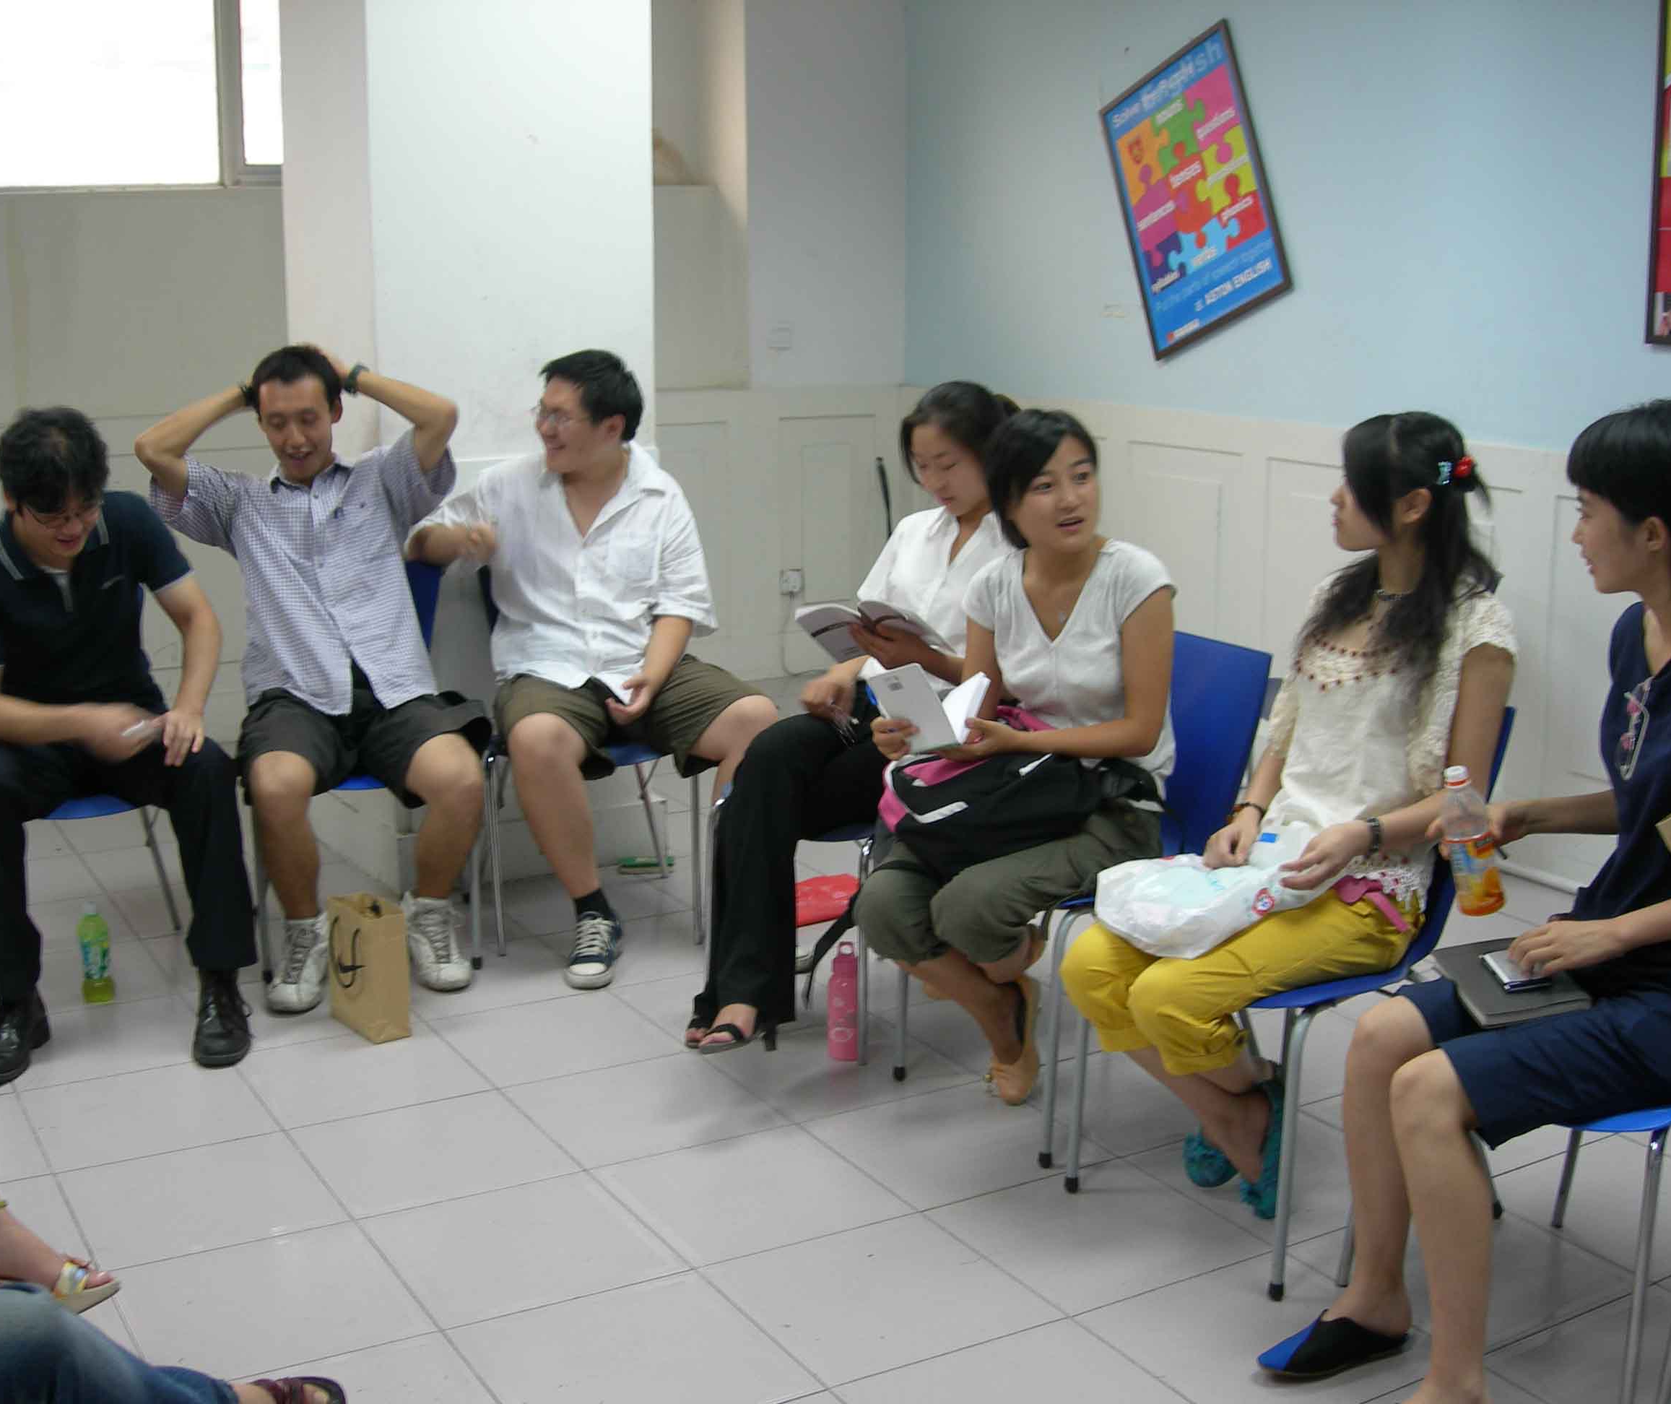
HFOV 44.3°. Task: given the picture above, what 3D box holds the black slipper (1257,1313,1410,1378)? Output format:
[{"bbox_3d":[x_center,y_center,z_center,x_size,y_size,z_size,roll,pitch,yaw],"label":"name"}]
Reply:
[{"bbox_3d":[0.665,0.872,2.757,0.240,0.070,0.090,-3,12,-14],"label":"black slipper"}]

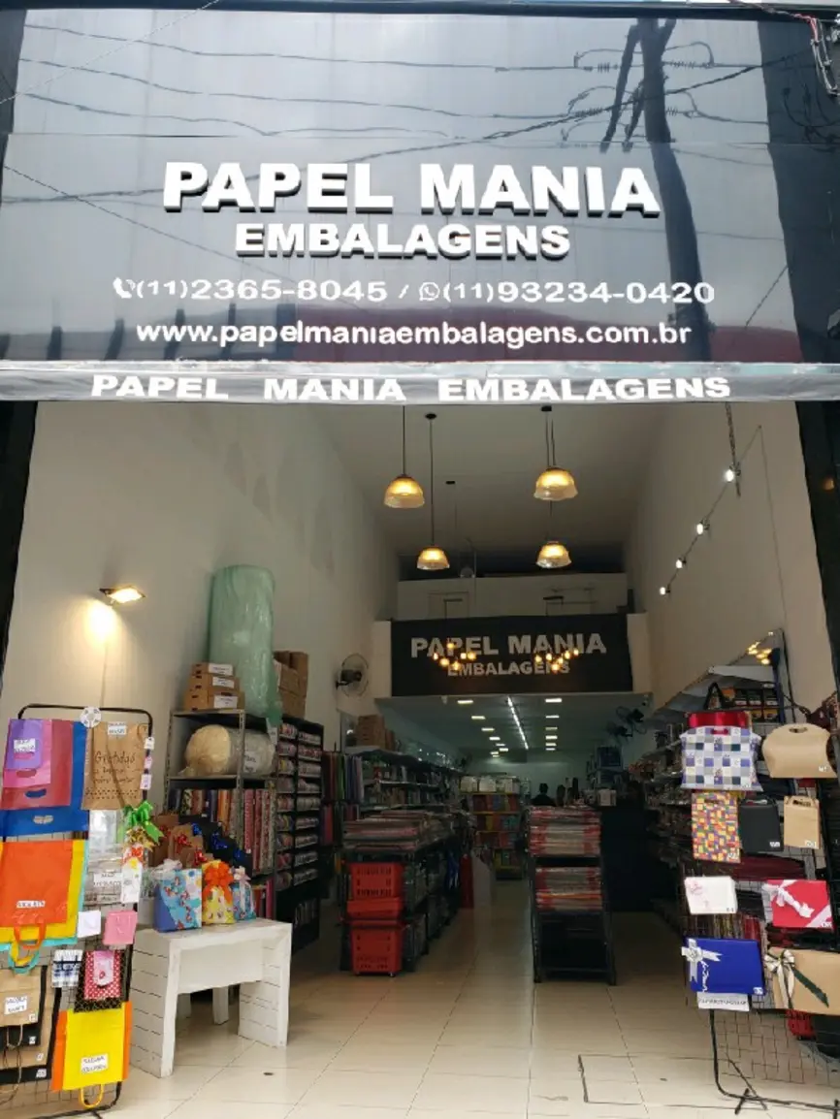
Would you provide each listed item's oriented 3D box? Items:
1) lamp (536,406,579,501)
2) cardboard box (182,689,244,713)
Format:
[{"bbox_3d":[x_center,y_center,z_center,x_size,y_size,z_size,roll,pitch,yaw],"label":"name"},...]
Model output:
[{"bbox_3d":[1.339,-1.110,8.438,0.426,1.066,0.426,-3,-16,8],"label":"lamp"},{"bbox_3d":[-1.607,1.132,6.598,0.262,0.160,0.358,-11,-19,31],"label":"cardboard box"}]

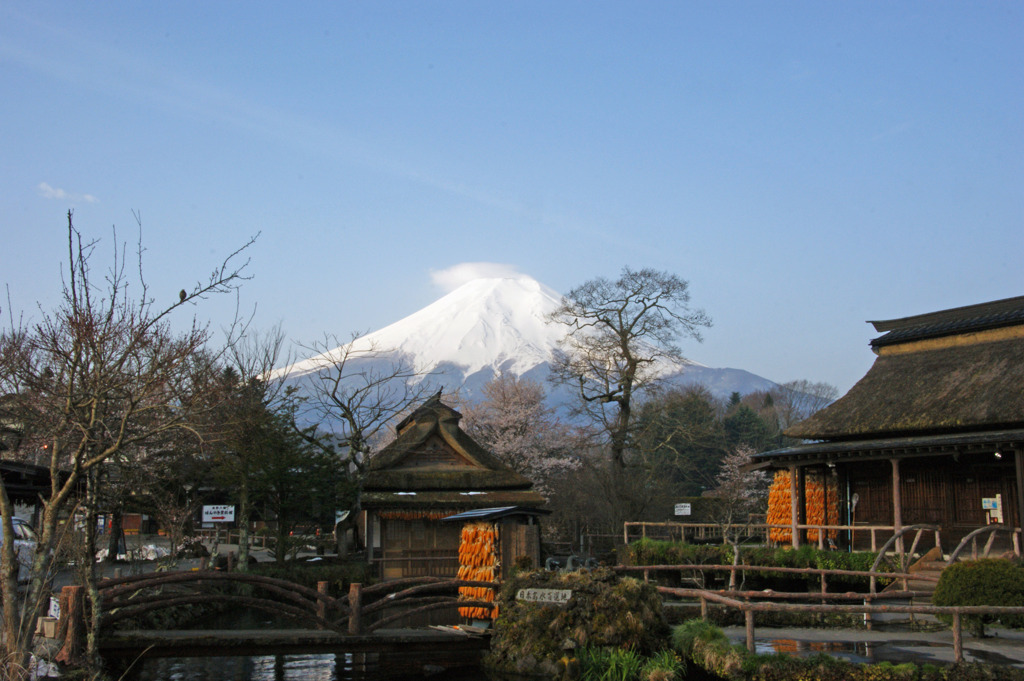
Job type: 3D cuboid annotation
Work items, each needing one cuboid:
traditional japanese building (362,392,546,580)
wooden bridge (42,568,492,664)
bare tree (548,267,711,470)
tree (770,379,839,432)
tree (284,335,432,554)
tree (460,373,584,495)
[{"bbox_3d":[-2.050,4.208,31.924,4.900,5.210,5.400,2,-8,-15],"label":"traditional japanese building"},{"bbox_3d":[-3.628,4.427,18.073,7.020,1.330,1.200,1,-8,-5],"label":"wooden bridge"},{"bbox_3d":[5.521,2.663,52.106,7.700,12.500,7.200,0,-8,0],"label":"bare tree"},{"bbox_3d":[23.870,8.591,89.651,6.800,11.080,6.500,0,-8,0],"label":"tree"},{"bbox_3d":[-4.191,2.805,29.892,4.010,5.990,3.700,0,-8,0],"label":"tree"},{"bbox_3d":[0.344,4.620,44.782,5.300,6.690,5.000,0,-8,0],"label":"tree"}]

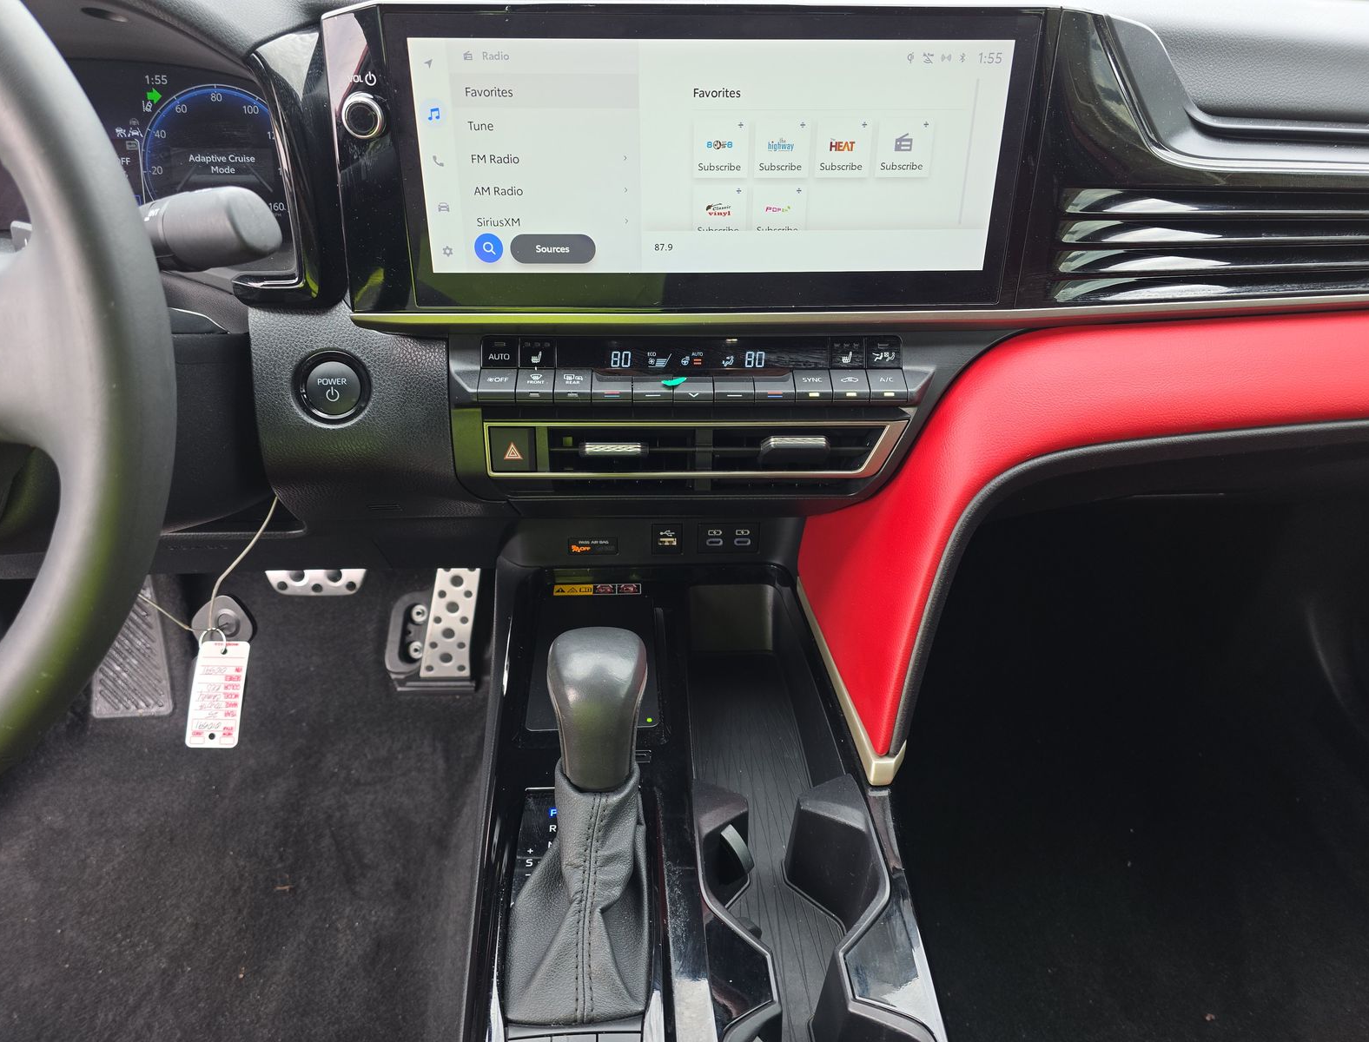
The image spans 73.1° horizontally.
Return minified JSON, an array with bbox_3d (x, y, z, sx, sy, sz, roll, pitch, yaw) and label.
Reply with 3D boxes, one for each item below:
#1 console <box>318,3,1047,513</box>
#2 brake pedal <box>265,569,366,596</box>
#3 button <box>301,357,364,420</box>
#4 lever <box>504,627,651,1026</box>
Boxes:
[{"bbox_3d":[0.002,-0.138,0.518,0.345,0.266,0.090,-1,26,-2],"label":"console"},{"bbox_3d":[-0.376,0.048,0.946,0.112,0.058,0.025,0,8,0],"label":"brake pedal"},{"bbox_3d":[-0.193,-0.072,0.508,0.035,0.035,0.014,0,20,1],"label":"button"},{"bbox_3d":[-0.048,0.131,0.420,0.066,0.140,0.122,0,36,0],"label":"lever"}]

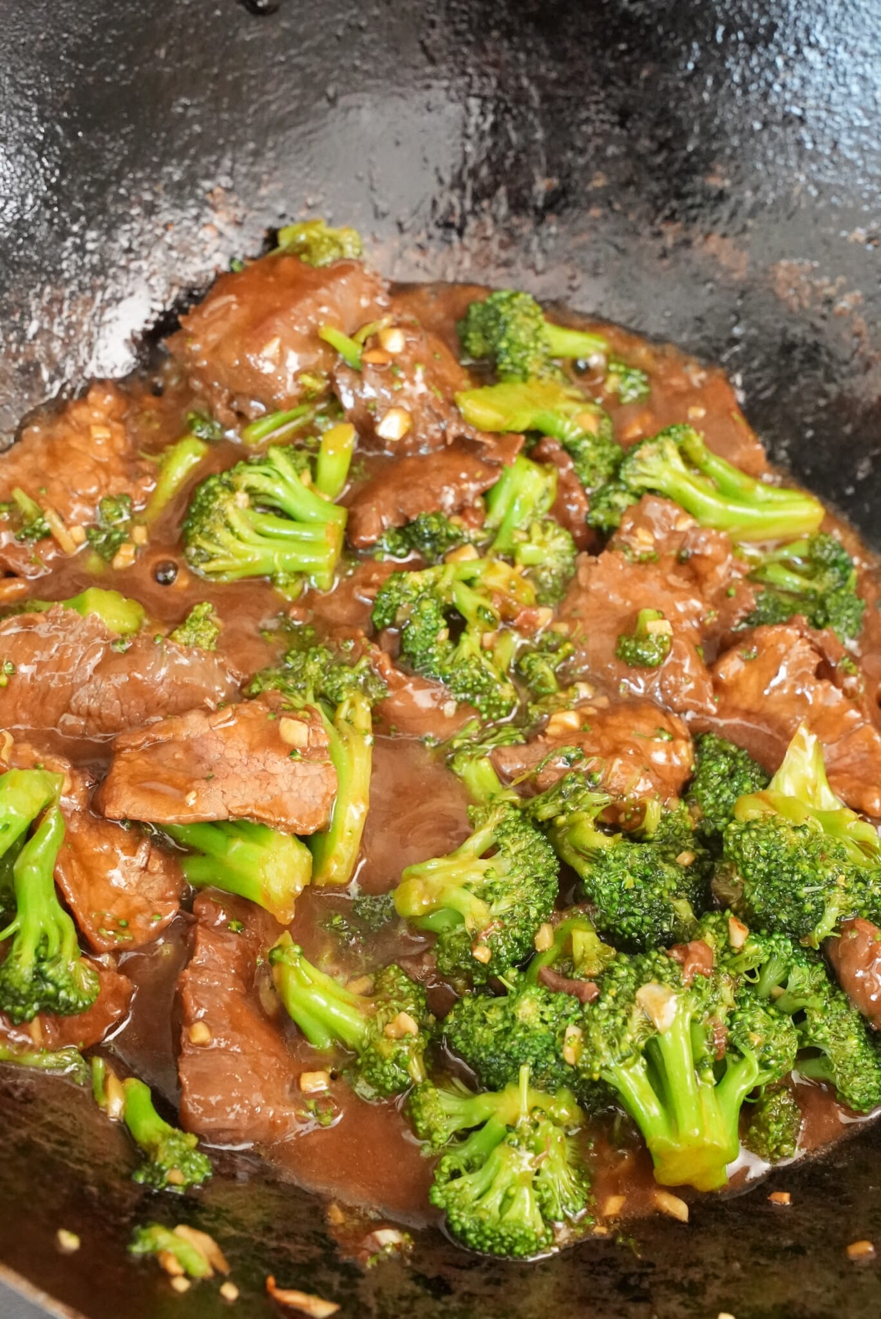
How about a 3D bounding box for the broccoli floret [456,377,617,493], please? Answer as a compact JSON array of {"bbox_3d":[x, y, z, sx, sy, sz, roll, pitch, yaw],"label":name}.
[{"bbox_3d":[0.030,-0.069,0.567,0.051,0.026,0.030,26,55,5],"label":"broccoli floret"}]

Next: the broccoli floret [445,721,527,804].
[{"bbox_3d":[0.012,0.028,0.492,0.020,0.017,0.023,-15,58,-11],"label":"broccoli floret"}]

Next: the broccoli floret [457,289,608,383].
[{"bbox_3d":[0.030,-0.106,0.601,0.048,0.028,0.029,4,51,-5],"label":"broccoli floret"}]

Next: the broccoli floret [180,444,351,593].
[{"bbox_3d":[-0.053,-0.043,0.550,0.049,0.032,0.043,-1,51,-8],"label":"broccoli floret"}]

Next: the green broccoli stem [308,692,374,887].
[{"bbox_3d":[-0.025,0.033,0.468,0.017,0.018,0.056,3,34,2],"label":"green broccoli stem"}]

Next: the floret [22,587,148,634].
[{"bbox_3d":[-0.101,-0.010,0.508,0.040,0.021,0.022,-2,52,2],"label":"floret"}]

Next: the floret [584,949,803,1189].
[{"bbox_3d":[0.057,0.096,0.427,0.048,0.036,0.054,0,75,0],"label":"floret"}]

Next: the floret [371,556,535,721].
[{"bbox_3d":[0.004,-0.006,0.520,0.036,0.029,0.041,38,72,26],"label":"floret"}]

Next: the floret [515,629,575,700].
[{"bbox_3d":[0.028,0.002,0.497,0.018,0.017,0.019,-22,97,-16],"label":"floret"}]

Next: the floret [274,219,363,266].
[{"bbox_3d":[-0.039,-0.131,0.588,0.024,0.026,0.028,13,33,-51],"label":"floret"}]

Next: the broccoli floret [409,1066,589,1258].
[{"bbox_3d":[0.014,0.115,0.421,0.036,0.029,0.038,18,74,14],"label":"broccoli floret"}]

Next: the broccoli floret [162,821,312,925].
[{"bbox_3d":[-0.054,0.052,0.456,0.046,0.025,0.028,14,53,18],"label":"broccoli floret"}]

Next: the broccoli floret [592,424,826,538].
[{"bbox_3d":[0.080,-0.054,0.553,0.070,0.028,0.034,9,51,3],"label":"broccoli floret"}]

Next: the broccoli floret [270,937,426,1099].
[{"bbox_3d":[-0.021,0.084,0.430,0.047,0.027,0.030,40,62,20],"label":"broccoli floret"}]

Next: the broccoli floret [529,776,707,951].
[{"bbox_3d":[0.045,0.052,0.467,0.035,0.031,0.039,-38,41,-26],"label":"broccoli floret"}]

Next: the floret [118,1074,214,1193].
[{"bbox_3d":[-0.061,0.106,0.408,0.019,0.018,0.031,-31,52,-22],"label":"floret"}]

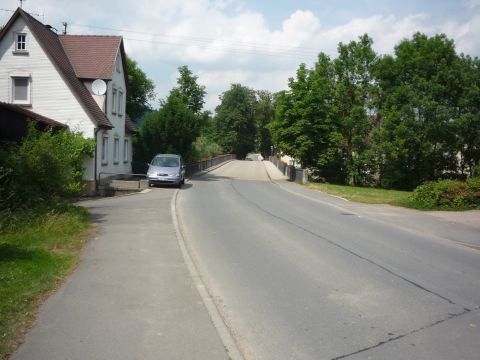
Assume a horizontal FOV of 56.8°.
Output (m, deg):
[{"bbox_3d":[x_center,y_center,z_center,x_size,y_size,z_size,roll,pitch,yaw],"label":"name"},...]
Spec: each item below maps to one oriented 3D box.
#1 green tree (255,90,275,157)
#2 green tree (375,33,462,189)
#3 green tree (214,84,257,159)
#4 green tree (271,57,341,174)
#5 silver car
[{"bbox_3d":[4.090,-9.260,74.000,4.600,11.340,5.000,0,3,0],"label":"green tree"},{"bbox_3d":[10.060,-3.920,25.000,5.000,8.790,5.000,0,3,0],"label":"green tree"},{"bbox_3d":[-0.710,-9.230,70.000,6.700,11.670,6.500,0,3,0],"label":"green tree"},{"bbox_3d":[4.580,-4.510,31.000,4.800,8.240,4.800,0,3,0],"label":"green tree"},{"bbox_3d":[-4.160,-0.550,25.800,1.830,1.720,4.600,0,3,-4],"label":"silver car"}]

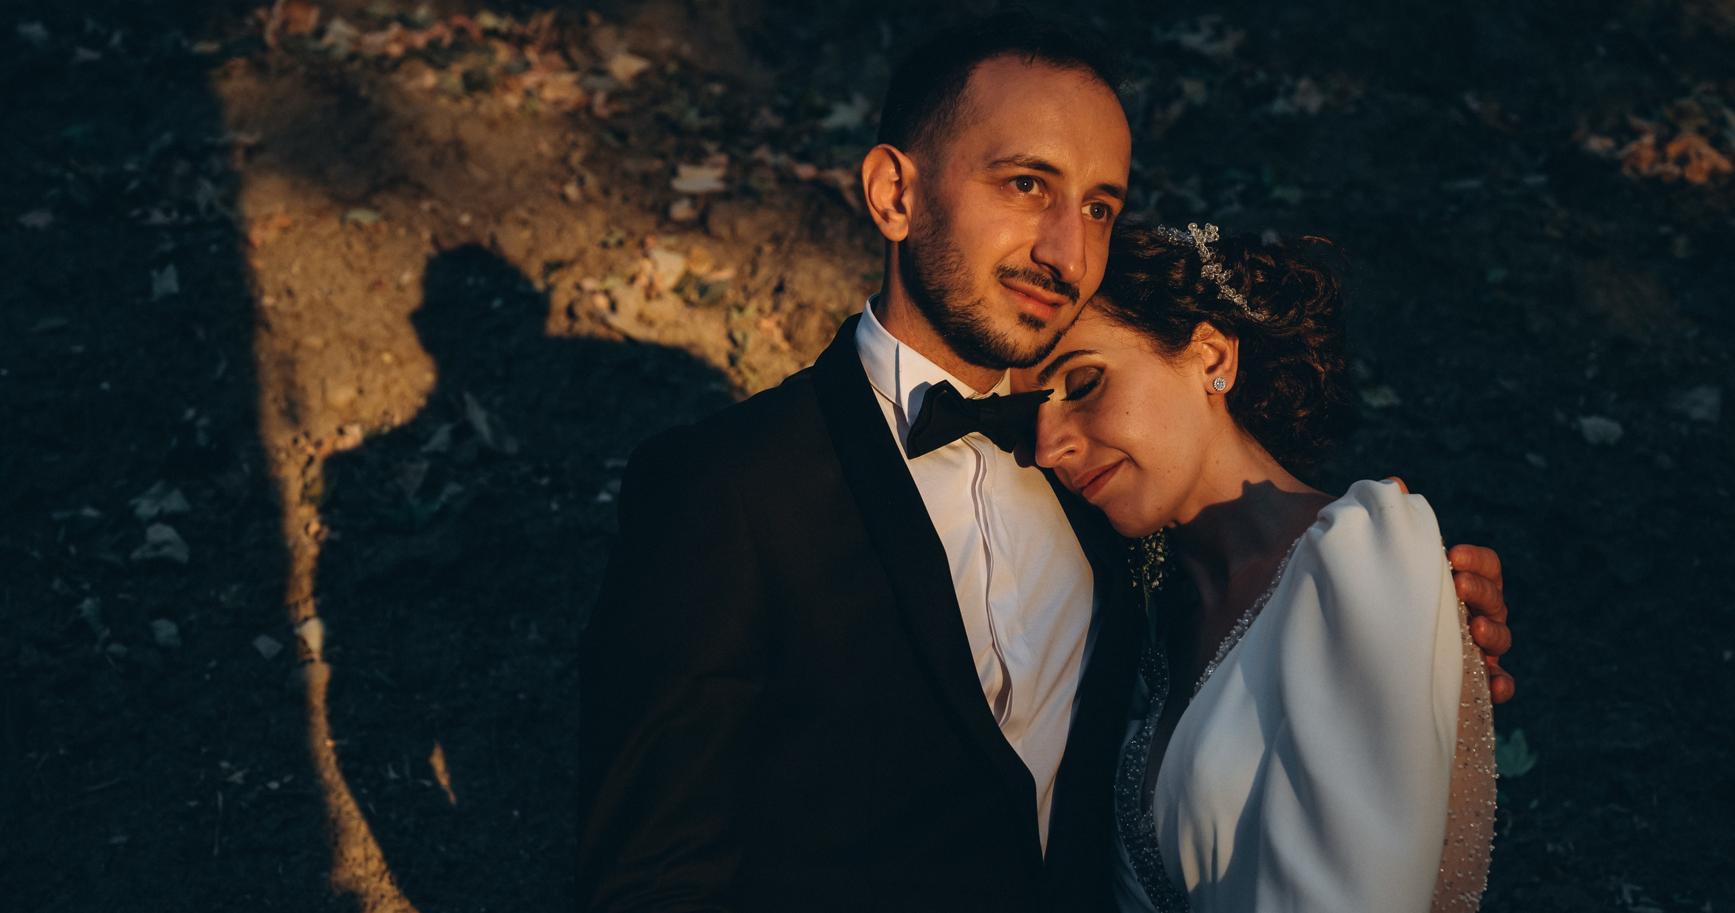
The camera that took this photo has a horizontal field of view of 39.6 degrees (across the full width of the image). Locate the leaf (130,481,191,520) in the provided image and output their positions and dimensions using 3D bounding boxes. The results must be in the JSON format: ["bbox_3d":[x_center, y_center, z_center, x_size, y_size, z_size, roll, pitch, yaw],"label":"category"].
[{"bbox_3d":[-0.871,0.055,2.968,0.068,0.022,0.048,0,41,0],"label":"leaf"}]

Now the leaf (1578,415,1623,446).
[{"bbox_3d":[0.936,-0.033,3.077,0.053,0.013,0.046,0,41,0],"label":"leaf"}]

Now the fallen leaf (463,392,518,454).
[{"bbox_3d":[-0.482,-0.043,3.082,0.042,0.022,0.105,-21,45,-22],"label":"fallen leaf"}]

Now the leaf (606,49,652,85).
[{"bbox_3d":[-0.370,-0.602,3.731,0.066,0.020,0.074,0,41,0],"label":"leaf"}]

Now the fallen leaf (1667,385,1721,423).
[{"bbox_3d":[1.069,-0.068,3.114,0.065,0.018,0.058,0,41,0],"label":"fallen leaf"}]

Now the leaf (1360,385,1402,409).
[{"bbox_3d":[0.666,-0.076,3.127,0.051,0.014,0.033,0,41,0],"label":"leaf"}]

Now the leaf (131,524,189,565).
[{"bbox_3d":[-0.853,0.106,2.909,0.067,0.022,0.051,0,41,0],"label":"leaf"}]

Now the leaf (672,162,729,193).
[{"bbox_3d":[-0.244,-0.405,3.502,0.077,0.020,0.054,0,41,0],"label":"leaf"}]

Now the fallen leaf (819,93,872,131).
[{"bbox_3d":[-0.032,-0.519,3.635,0.079,0.020,0.077,0,41,0],"label":"fallen leaf"}]

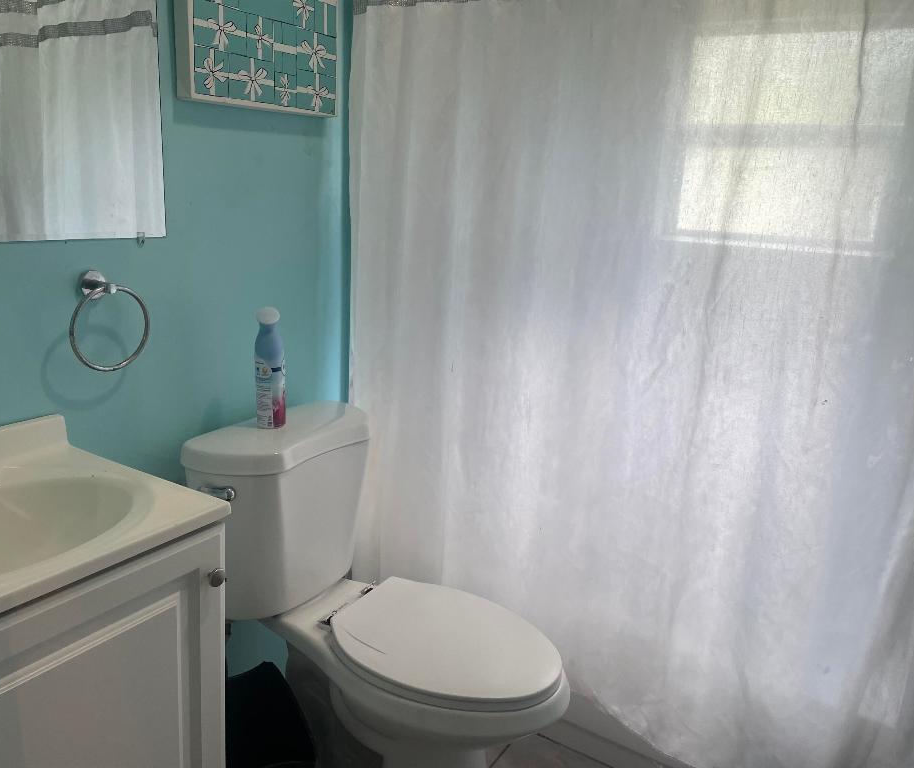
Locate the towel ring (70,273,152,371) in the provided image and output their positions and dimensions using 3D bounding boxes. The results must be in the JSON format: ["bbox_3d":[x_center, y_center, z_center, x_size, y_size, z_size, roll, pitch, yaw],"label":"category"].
[{"bbox_3d":[-0.580,-0.103,1.263,0.062,0.161,0.143,12,17,31],"label":"towel ring"}]

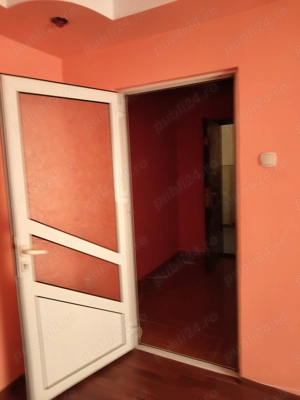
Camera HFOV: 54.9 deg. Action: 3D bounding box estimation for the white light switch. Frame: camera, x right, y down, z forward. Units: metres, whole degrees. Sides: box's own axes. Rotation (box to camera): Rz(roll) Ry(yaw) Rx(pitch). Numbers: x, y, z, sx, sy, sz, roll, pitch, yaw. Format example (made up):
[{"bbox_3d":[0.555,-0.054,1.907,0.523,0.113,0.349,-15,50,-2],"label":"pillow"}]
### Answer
[{"bbox_3d":[0.687,-0.234,1.671,0.084,0.083,0.016,1,7,27],"label":"white light switch"}]

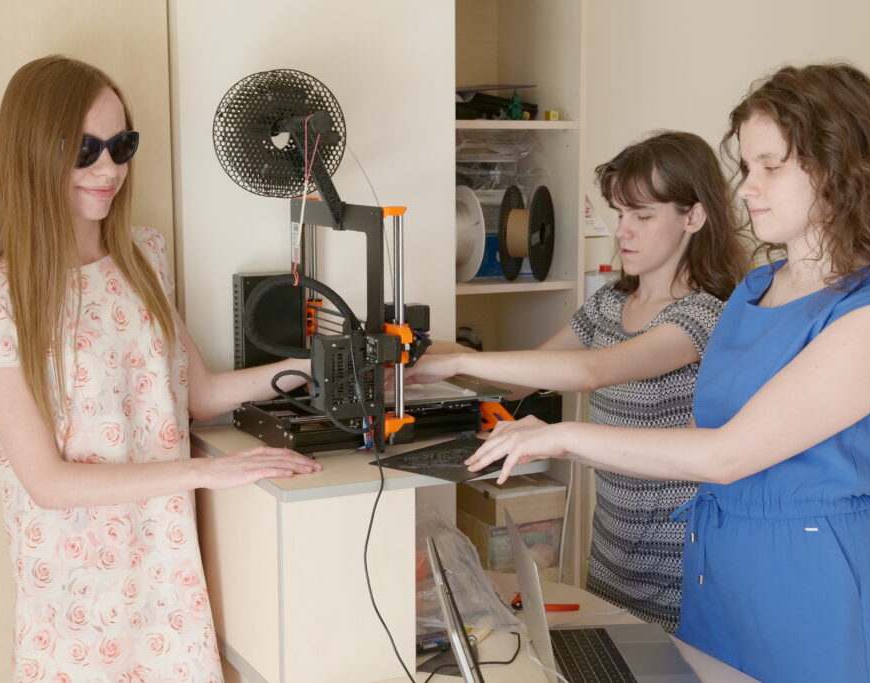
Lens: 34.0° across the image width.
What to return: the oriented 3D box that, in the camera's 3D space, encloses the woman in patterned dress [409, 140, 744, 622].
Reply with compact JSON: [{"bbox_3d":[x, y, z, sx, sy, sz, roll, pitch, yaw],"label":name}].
[{"bbox_3d":[0.287,0.421,2.358,0.580,1.524,0.450,-5,9,-30],"label":"woman in patterned dress"}]

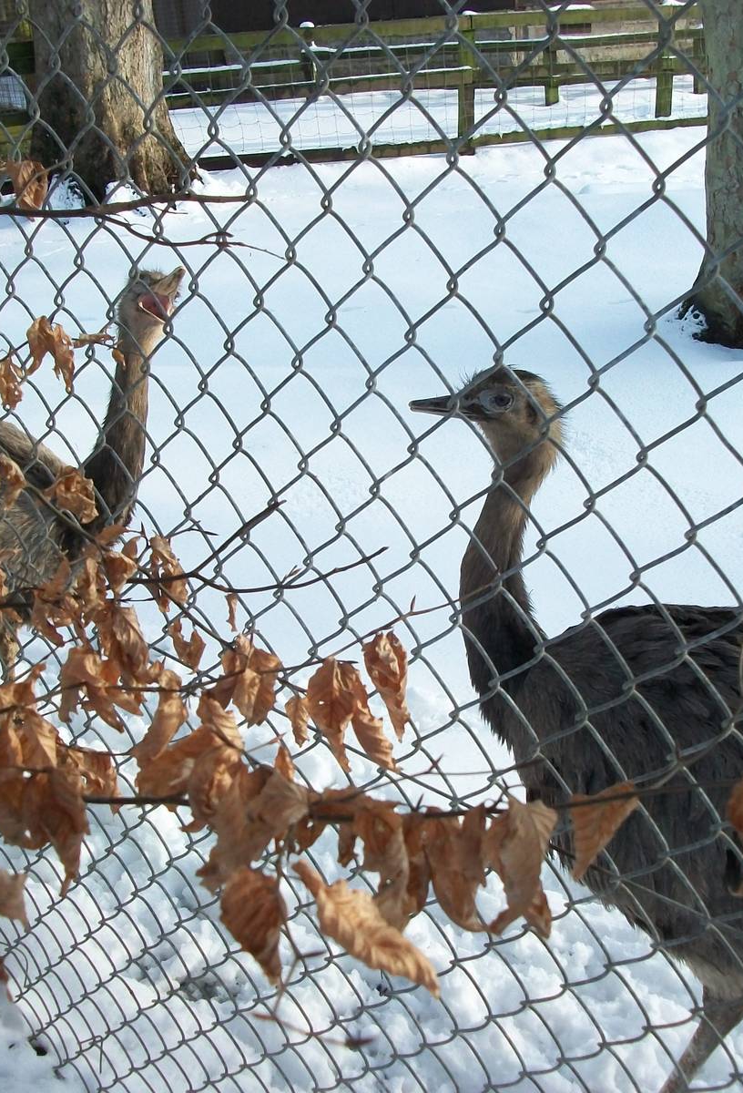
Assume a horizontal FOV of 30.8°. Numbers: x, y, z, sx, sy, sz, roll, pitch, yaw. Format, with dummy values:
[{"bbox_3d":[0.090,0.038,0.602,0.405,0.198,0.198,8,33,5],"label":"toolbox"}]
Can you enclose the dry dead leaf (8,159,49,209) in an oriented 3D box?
[{"bbox_3d":[-0.244,-0.257,0.963,0.028,0.041,0.015,-9,22,-12],"label":"dry dead leaf"}]

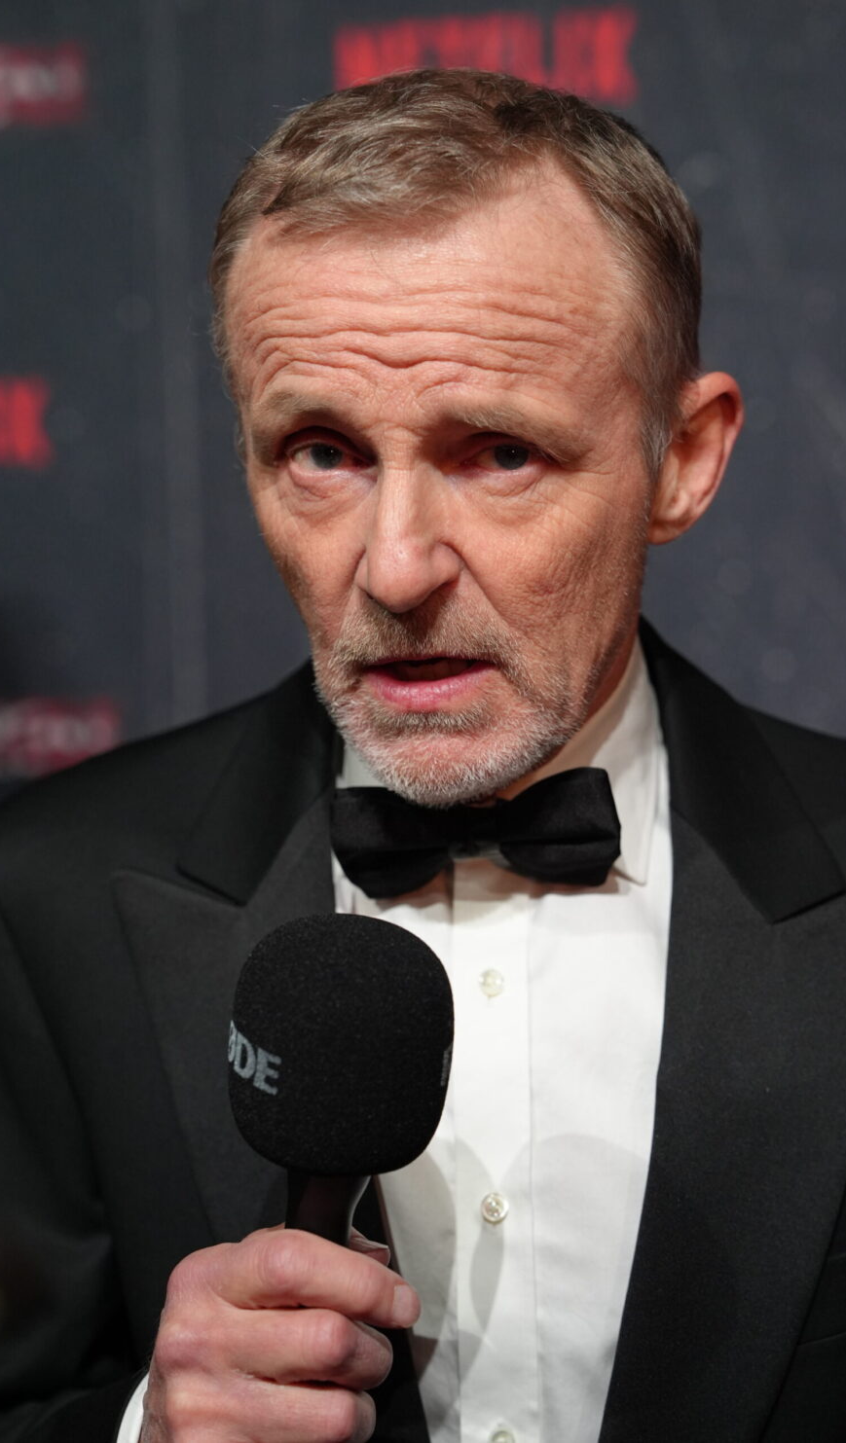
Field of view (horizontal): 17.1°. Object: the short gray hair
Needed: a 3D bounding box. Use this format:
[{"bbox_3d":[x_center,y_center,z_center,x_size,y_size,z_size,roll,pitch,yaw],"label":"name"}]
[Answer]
[{"bbox_3d":[0.013,-0.151,1.006,0.172,0.170,0.197,0,14,17],"label":"short gray hair"}]

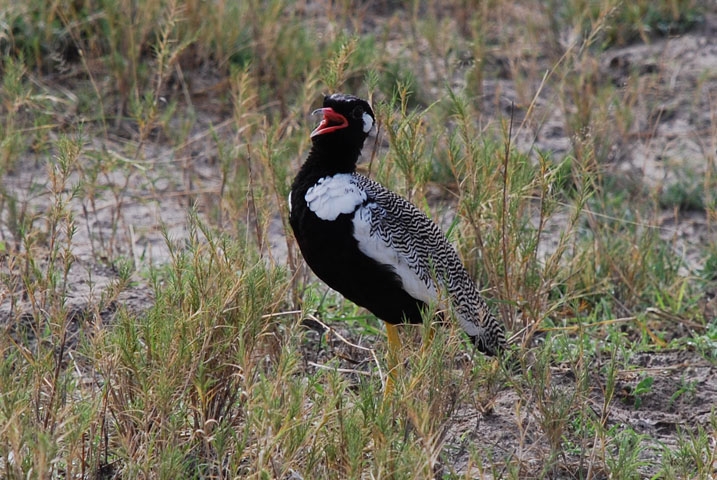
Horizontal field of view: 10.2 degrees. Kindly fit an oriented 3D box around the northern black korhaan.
[{"bbox_3d":[0.055,0.009,5.250,0.310,0.430,0.170,-8,17,-26],"label":"northern black korhaan"}]

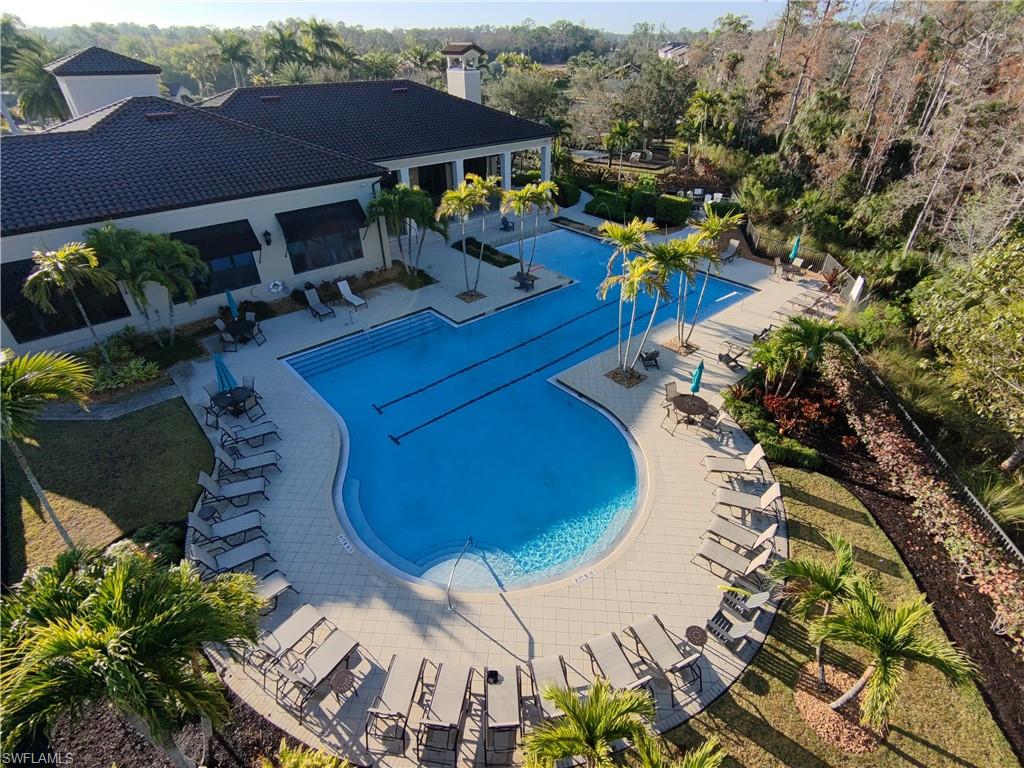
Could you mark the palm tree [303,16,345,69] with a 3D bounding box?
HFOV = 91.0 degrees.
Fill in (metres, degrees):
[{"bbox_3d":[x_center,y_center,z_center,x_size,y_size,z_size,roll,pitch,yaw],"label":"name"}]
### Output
[{"bbox_3d":[-21.625,-35.669,60.526,5.300,13.900,5.300,0,34,0],"label":"palm tree"}]

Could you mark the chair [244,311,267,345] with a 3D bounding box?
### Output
[{"bbox_3d":[-11.809,-2.318,23.048,0.700,0.920,0.620,9,35,13],"label":"chair"}]

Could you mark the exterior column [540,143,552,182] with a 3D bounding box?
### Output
[{"bbox_3d":[2.837,-17.662,42.436,0.700,4.500,0.660,-26,42,-33],"label":"exterior column"}]

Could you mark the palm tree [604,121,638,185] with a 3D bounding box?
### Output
[{"bbox_3d":[9.671,-20.088,44.671,2.900,6.000,2.900,0,34,0],"label":"palm tree"}]

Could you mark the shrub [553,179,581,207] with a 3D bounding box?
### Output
[{"bbox_3d":[4.429,-15.355,40.273,2.200,1.700,2.000,3,34,5],"label":"shrub"}]

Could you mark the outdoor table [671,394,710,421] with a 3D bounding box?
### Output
[{"bbox_3d":[6.012,0.986,17.091,1.200,0.720,1.200,14,37,20],"label":"outdoor table"}]

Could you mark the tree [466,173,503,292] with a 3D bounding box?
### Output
[{"bbox_3d":[-1.304,-7.205,24.523,1.670,5.820,1.670,1,34,0],"label":"tree"}]

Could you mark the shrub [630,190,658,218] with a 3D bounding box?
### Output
[{"bbox_3d":[10.633,-13.958,39.390,1.400,1.800,2.000,-26,42,-33],"label":"shrub"}]

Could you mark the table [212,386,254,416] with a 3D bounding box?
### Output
[{"bbox_3d":[-10.259,0.740,18.728,1.300,0.730,1.300,0,34,0],"label":"table"}]

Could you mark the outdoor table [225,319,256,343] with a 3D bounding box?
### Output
[{"bbox_3d":[-11.387,-2.071,21.286,1.250,0.720,1.250,1,34,0],"label":"outdoor table"}]

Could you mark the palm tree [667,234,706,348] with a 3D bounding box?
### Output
[{"bbox_3d":[6.789,-3.729,20.477,1.460,4.850,1.460,1,34,0],"label":"palm tree"}]

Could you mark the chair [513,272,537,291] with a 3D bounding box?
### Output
[{"bbox_3d":[0.681,-5.666,27.417,0.920,0.930,0.750,24,41,30],"label":"chair"}]

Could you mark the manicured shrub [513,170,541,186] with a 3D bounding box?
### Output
[{"bbox_3d":[1.446,-19.035,46.484,2.900,1.450,1.300,-5,35,-9],"label":"manicured shrub"}]

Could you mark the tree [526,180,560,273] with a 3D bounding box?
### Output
[{"bbox_3d":[1.613,-8.319,27.019,1.770,4.920,1.770,1,34,0],"label":"tree"}]

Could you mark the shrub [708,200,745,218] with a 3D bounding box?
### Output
[{"bbox_3d":[15.836,-12.696,36.709,2.600,1.250,1.100,11,36,16],"label":"shrub"}]

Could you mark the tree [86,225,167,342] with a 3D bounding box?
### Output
[{"bbox_3d":[-16.167,-3.998,21.535,2.800,5.400,2.600,-26,42,-33],"label":"tree"}]

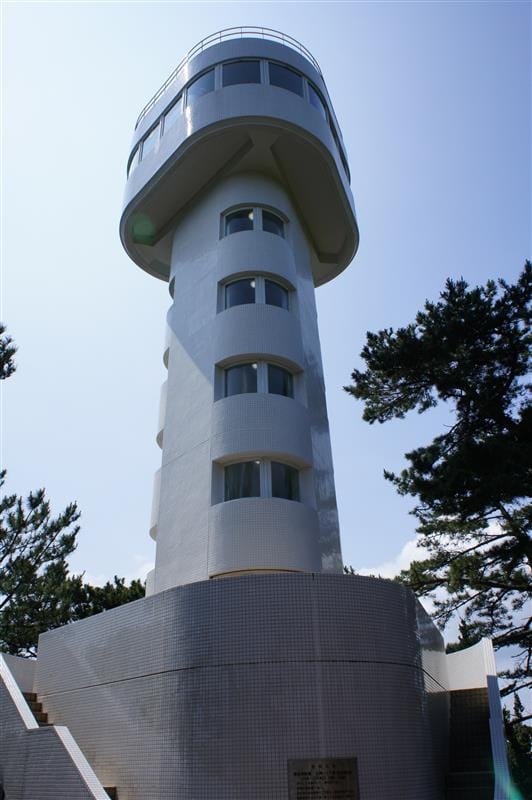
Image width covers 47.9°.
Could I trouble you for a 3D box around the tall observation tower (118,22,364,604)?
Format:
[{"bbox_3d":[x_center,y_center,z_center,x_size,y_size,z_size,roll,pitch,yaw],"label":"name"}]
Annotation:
[{"bbox_3d":[-0.467,-1.726,16.067,7.410,16.130,7.110,4,-29,-10],"label":"tall observation tower"}]

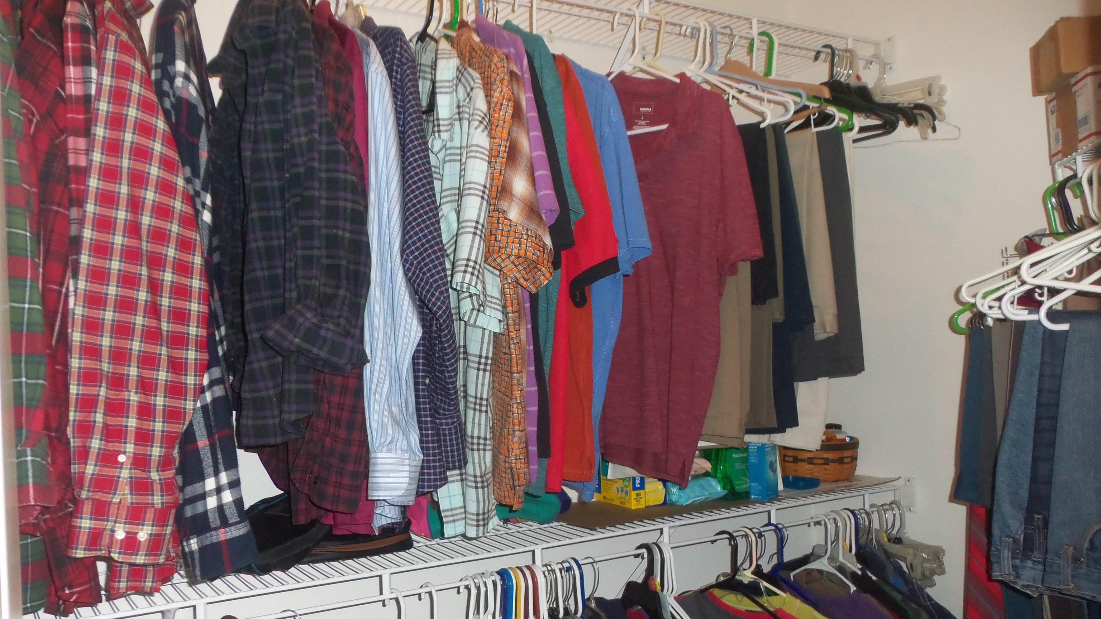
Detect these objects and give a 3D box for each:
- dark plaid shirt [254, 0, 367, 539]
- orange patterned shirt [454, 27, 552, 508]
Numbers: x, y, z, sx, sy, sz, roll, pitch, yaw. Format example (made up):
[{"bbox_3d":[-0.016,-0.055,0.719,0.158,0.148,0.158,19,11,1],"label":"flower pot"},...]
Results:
[{"bbox_3d":[-0.419,-0.104,1.467,0.130,0.882,0.463,0,-1,-34],"label":"dark plaid shirt"},{"bbox_3d":[-0.156,-0.093,1.592,0.115,0.852,0.512,-1,-1,-30],"label":"orange patterned shirt"}]

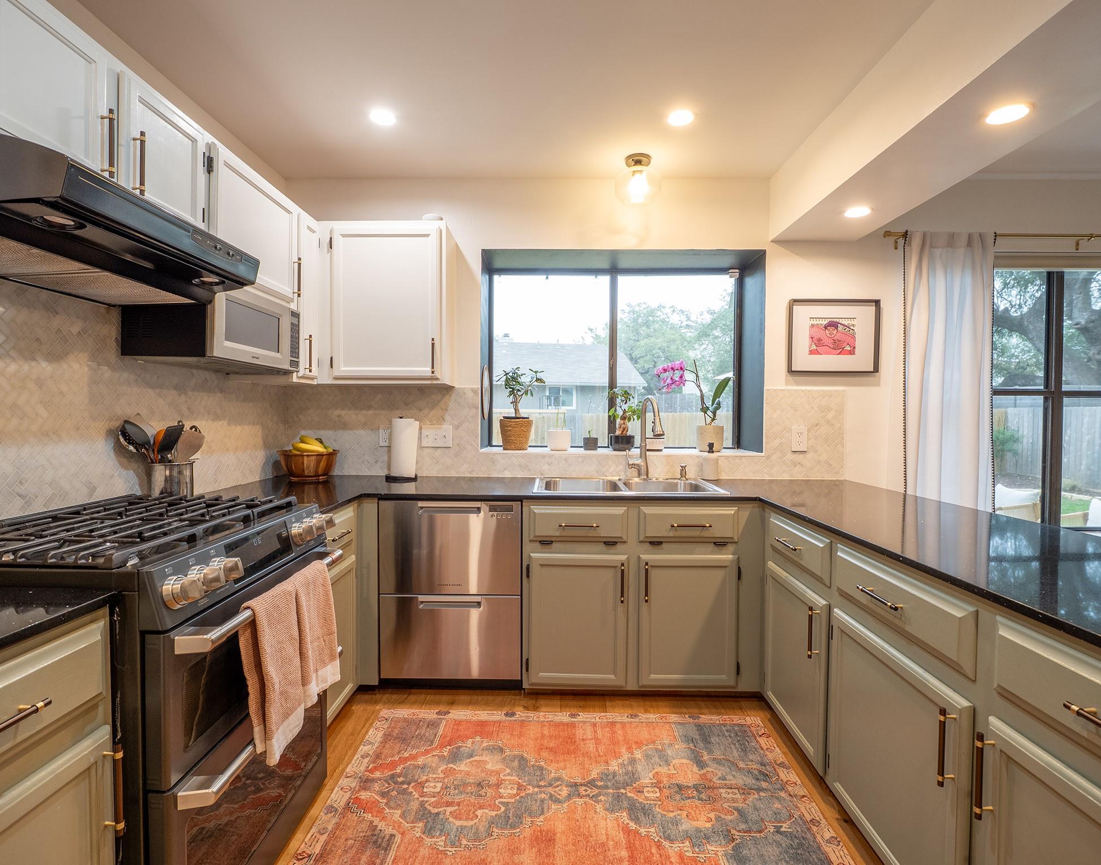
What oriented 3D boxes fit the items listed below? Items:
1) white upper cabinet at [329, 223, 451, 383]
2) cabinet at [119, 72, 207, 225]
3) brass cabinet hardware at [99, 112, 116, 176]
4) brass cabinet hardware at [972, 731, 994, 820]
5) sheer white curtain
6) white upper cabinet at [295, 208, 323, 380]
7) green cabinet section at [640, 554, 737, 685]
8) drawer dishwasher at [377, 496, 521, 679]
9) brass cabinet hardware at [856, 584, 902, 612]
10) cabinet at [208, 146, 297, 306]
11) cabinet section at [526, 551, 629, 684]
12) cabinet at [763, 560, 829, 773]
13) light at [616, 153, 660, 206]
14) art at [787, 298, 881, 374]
[{"bbox_3d":[-0.774,-0.617,2.661,0.575,0.760,0.341,0,2,0],"label":"white upper cabinet"},{"bbox_3d":[-1.240,-0.759,1.498,0.330,0.335,0.350,0,2,0],"label":"cabinet"},{"bbox_3d":[-1.064,-0.694,1.278,0.034,0.166,0.014,0,2,0],"label":"brass cabinet hardware"},{"bbox_3d":[0.843,0.664,1.034,0.034,0.168,0.014,0,2,0],"label":"brass cabinet hardware"},{"bbox_3d":[2.035,0.059,2.752,0.470,2.165,0.100,0,2,0],"label":"sheer white curtain"},{"bbox_3d":[-1.237,-0.593,2.359,0.330,0.725,0.210,0,2,0],"label":"white upper cabinet"},{"bbox_3d":[0.570,0.779,2.204,0.410,0.552,0.049,0,2,1],"label":"green cabinet section"},{"bbox_3d":[-0.422,0.677,2.529,0.598,0.805,0.575,0,2,0],"label":"drawer dishwasher"},{"bbox_3d":[0.846,0.422,1.367,0.034,0.015,0.168,0,2,0],"label":"brass cabinet hardware"},{"bbox_3d":[-1.238,-0.737,1.964,0.330,0.410,0.560,0,2,0],"label":"cabinet"},{"bbox_3d":[0.115,0.777,2.209,0.408,0.555,0.049,0,2,1],"label":"cabinet section"},{"bbox_3d":[1.157,0.797,1.911,0.578,0.585,0.500,0,2,0],"label":"cabinet"},{"bbox_3d":[0.429,-1.225,2.606,0.225,0.213,0.225,0,2,0],"label":"light"},{"bbox_3d":[1.489,-0.506,2.807,0.494,0.389,0.030,0,2,0],"label":"art"}]

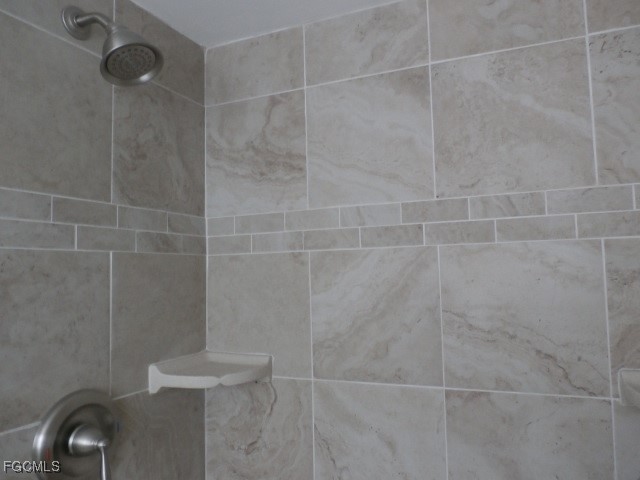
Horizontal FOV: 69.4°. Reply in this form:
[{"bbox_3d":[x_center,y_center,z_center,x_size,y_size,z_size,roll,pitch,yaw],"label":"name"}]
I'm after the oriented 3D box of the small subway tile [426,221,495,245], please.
[{"bbox_3d":[0.311,-0.015,1.028,0.149,0.049,0.011,-3,-4,23],"label":"small subway tile"}]

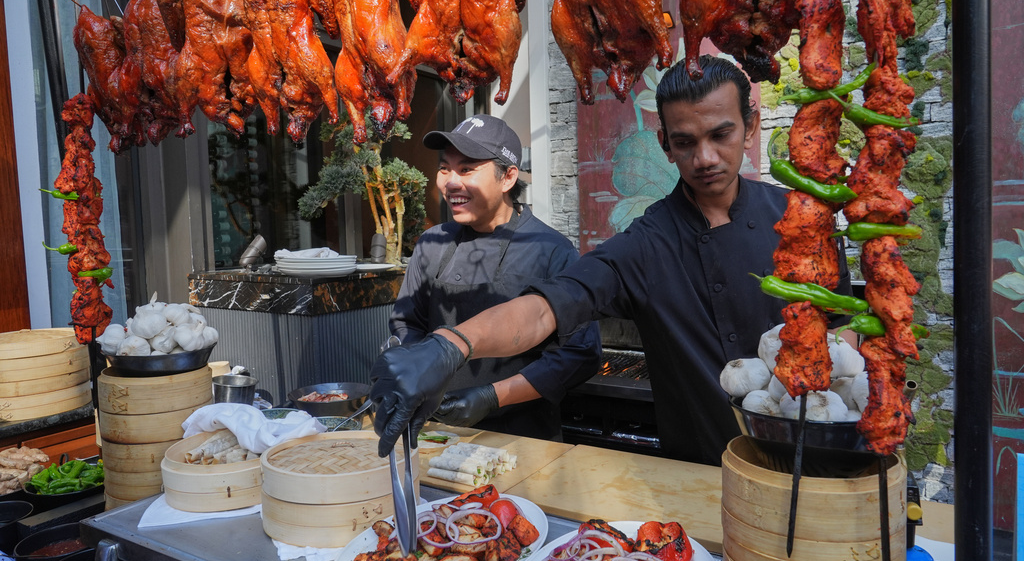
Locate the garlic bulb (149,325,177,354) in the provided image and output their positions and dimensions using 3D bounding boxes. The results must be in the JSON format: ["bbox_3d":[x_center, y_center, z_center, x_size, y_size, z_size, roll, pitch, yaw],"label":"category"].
[{"bbox_3d":[-0.775,0.134,1.520,0.063,0.060,0.060,-3,4,-24],"label":"garlic bulb"}]

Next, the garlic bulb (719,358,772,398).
[{"bbox_3d":[0.279,0.116,0.815,0.055,0.045,0.055,-21,31,0],"label":"garlic bulb"}]

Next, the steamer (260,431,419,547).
[{"bbox_3d":[-0.276,0.334,1.127,0.254,0.107,0.254,-2,4,-12],"label":"steamer"}]

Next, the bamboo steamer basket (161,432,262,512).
[{"bbox_3d":[-0.528,0.351,1.303,0.243,0.082,0.243,-1,5,0],"label":"bamboo steamer basket"}]

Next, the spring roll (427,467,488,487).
[{"bbox_3d":[-0.098,0.343,1.187,0.104,0.018,0.018,1,4,29],"label":"spring roll"}]

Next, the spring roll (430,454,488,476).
[{"bbox_3d":[-0.102,0.337,1.244,0.110,0.021,0.021,2,5,31],"label":"spring roll"}]

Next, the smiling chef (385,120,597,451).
[{"bbox_3d":[-0.040,0.467,1.645,0.510,1.720,0.400,0,4,19],"label":"smiling chef"}]

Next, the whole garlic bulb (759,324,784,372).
[{"bbox_3d":[0.406,0.102,1.035,0.066,0.070,0.066,0,4,18],"label":"whole garlic bulb"}]

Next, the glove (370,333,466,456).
[{"bbox_3d":[-0.132,0.160,0.965,0.110,0.160,0.090,-4,5,-30],"label":"glove"}]

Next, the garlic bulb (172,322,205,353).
[{"bbox_3d":[-0.619,0.107,1.310,0.057,0.052,0.057,25,18,0],"label":"garlic bulb"}]

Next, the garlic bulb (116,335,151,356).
[{"bbox_3d":[-0.832,0.147,1.500,0.068,0.058,0.065,-3,4,-24],"label":"garlic bulb"}]

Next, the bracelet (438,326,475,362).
[{"bbox_3d":[-0.086,0.094,1.000,0.009,0.066,0.060,-17,6,-39],"label":"bracelet"}]

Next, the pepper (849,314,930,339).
[{"bbox_3d":[0.469,0.060,0.855,0.112,0.032,0.028,5,0,0],"label":"pepper"}]

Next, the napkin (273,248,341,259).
[{"bbox_3d":[-0.749,-0.099,2.500,0.225,0.042,0.180,-1,5,0],"label":"napkin"}]

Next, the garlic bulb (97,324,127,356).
[{"bbox_3d":[-0.782,0.115,1.335,0.052,0.057,0.057,16,-7,-24],"label":"garlic bulb"}]

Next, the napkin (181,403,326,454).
[{"bbox_3d":[-0.496,0.284,1.310,0.265,0.085,0.160,-2,4,-18],"label":"napkin"}]

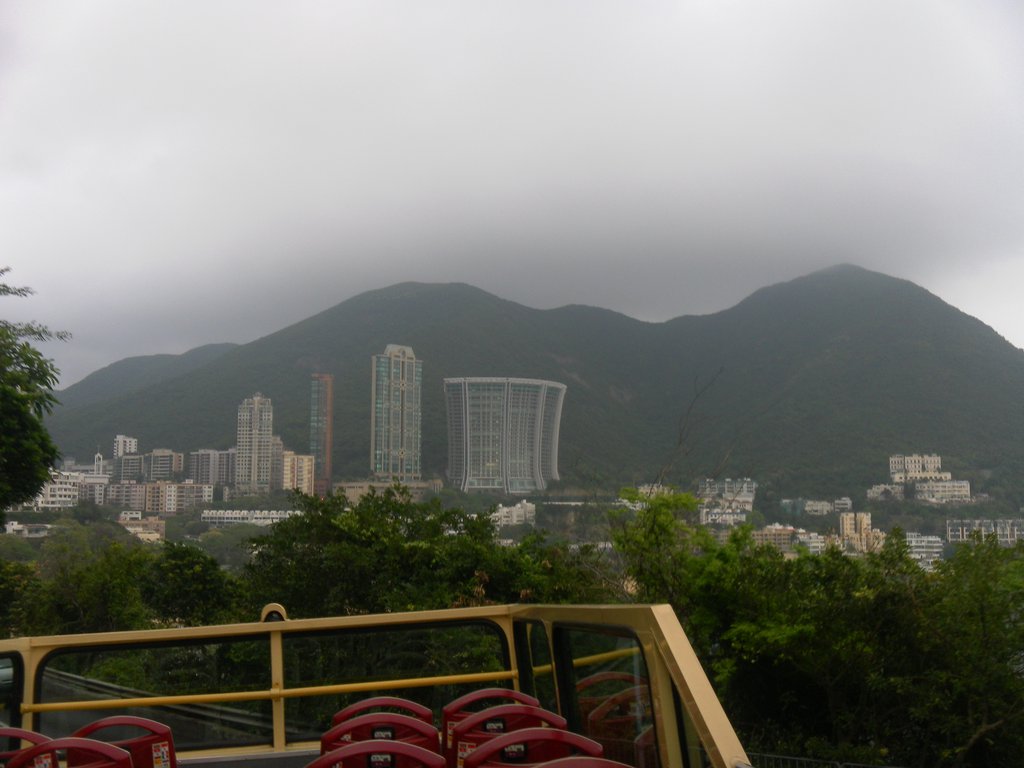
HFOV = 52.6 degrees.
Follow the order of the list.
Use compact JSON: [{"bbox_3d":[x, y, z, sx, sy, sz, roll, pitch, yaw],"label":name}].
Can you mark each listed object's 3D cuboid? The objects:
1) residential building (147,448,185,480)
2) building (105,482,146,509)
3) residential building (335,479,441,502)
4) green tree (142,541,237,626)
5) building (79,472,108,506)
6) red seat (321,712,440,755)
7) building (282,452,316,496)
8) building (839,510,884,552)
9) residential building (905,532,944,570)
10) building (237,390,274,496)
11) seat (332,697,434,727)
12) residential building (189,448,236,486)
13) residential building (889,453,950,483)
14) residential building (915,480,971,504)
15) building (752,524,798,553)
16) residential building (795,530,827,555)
[{"bbox_3d":[-298.060,69.630,890.000,29.300,26.300,20.000,1,-5,-7],"label":"residential building"},{"bbox_3d":[-253.990,74.076,680.369,24.068,18.339,15.000,2,-5,-25],"label":"building"},{"bbox_3d":[-97.600,85.210,815.000,80.300,19.600,38.000,1,-5,-3],"label":"residential building"},{"bbox_3d":[-14.016,9.409,45.000,4.300,5.000,4.300,0,-6,0],"label":"green tree"},{"bbox_3d":[-281.710,70.831,696.884,16.641,22.303,16.000,3,-5,-27],"label":"building"},{"bbox_3d":[-0.484,1.697,4.020,0.450,0.850,0.520,-3,-11,-7],"label":"red seat"},{"bbox_3d":[-166.440,72.170,810.000,22.600,38.300,19.000,1,-5,-5],"label":"building"},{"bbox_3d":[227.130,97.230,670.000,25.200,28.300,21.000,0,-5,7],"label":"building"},{"bbox_3d":[237.803,96.667,597.164,20.665,20.385,16.000,-2,-5,21],"label":"residential building"},{"bbox_3d":[-217.400,51.340,875.000,27.600,85.400,25.000,1,-5,-6],"label":"building"},{"bbox_3d":[-0.511,1.795,4.448,0.440,0.920,0.520,-4,-11,-7],"label":"seat"},{"bbox_3d":[-258.023,73.474,895.000,40.000,36.000,20.000,2,-7,-18],"label":"residential building"},{"bbox_3d":[311.680,64.660,790.000,40.400,21.400,26.000,-1,-5,11],"label":"residential building"},{"bbox_3d":[303.520,76.497,730.000,38.000,17.000,16.000,0,-6,6],"label":"residential building"},{"bbox_3d":[178.735,105.879,705.000,31.000,20.000,16.000,0,-6,6],"label":"building"},{"bbox_3d":[205.466,109.689,712.918,20.681,16.192,15.000,-1,-5,16],"label":"residential building"}]

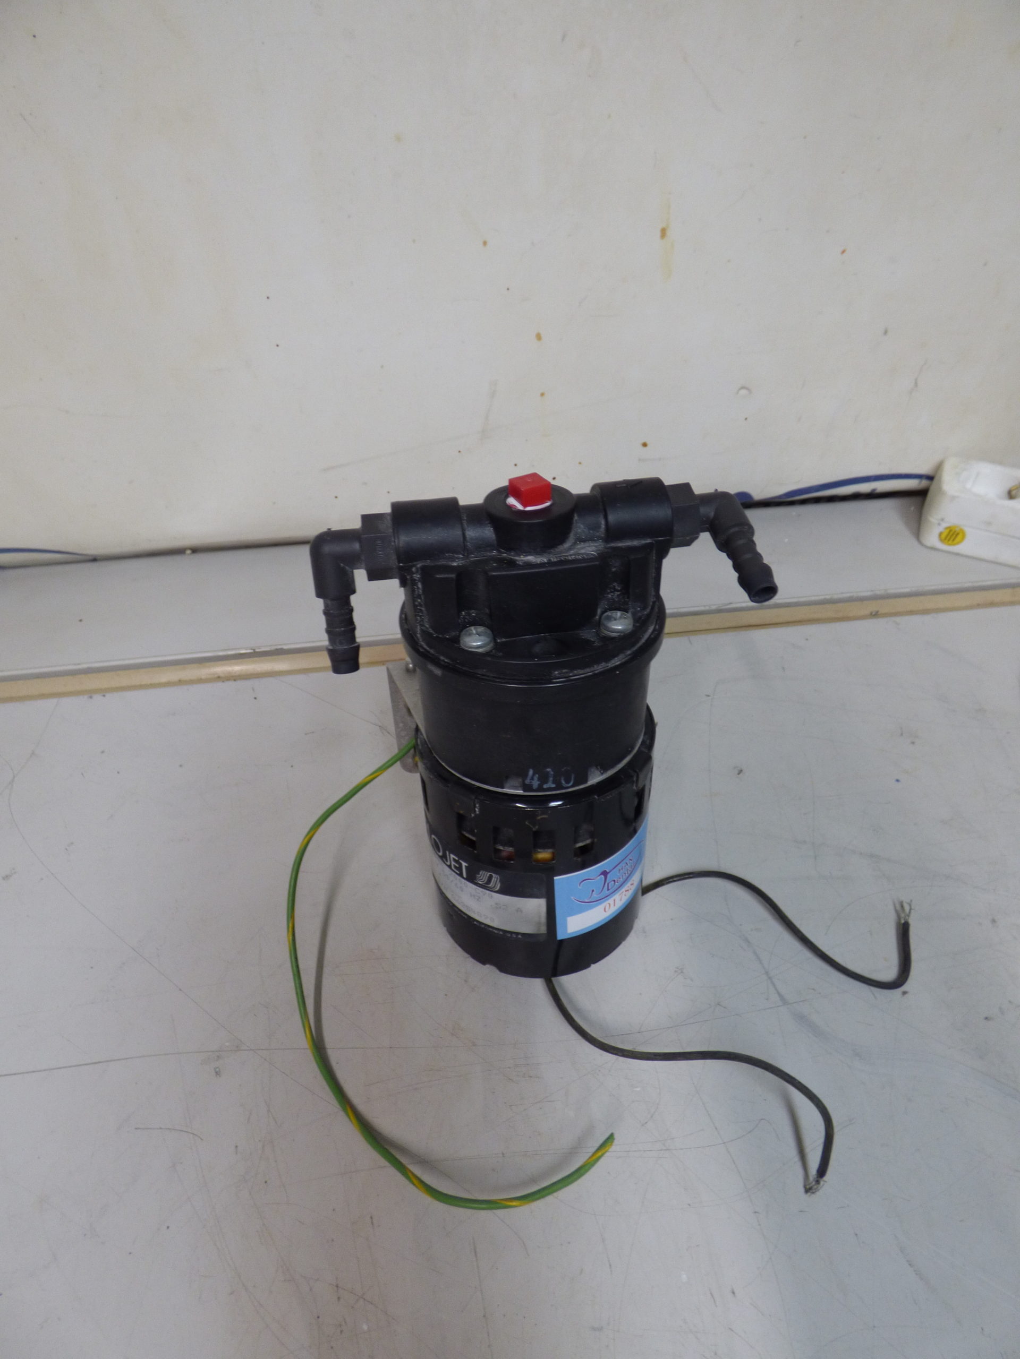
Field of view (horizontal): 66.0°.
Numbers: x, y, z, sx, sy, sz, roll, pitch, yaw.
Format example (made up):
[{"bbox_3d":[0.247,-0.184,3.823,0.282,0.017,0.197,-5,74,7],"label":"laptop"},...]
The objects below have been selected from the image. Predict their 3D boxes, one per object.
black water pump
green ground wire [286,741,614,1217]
[{"bbox_3d":[0.009,0.015,0.277,0.132,0.180,0.088,-5,36,-4],"label":"black water pump"},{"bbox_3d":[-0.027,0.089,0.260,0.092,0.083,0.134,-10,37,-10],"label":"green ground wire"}]

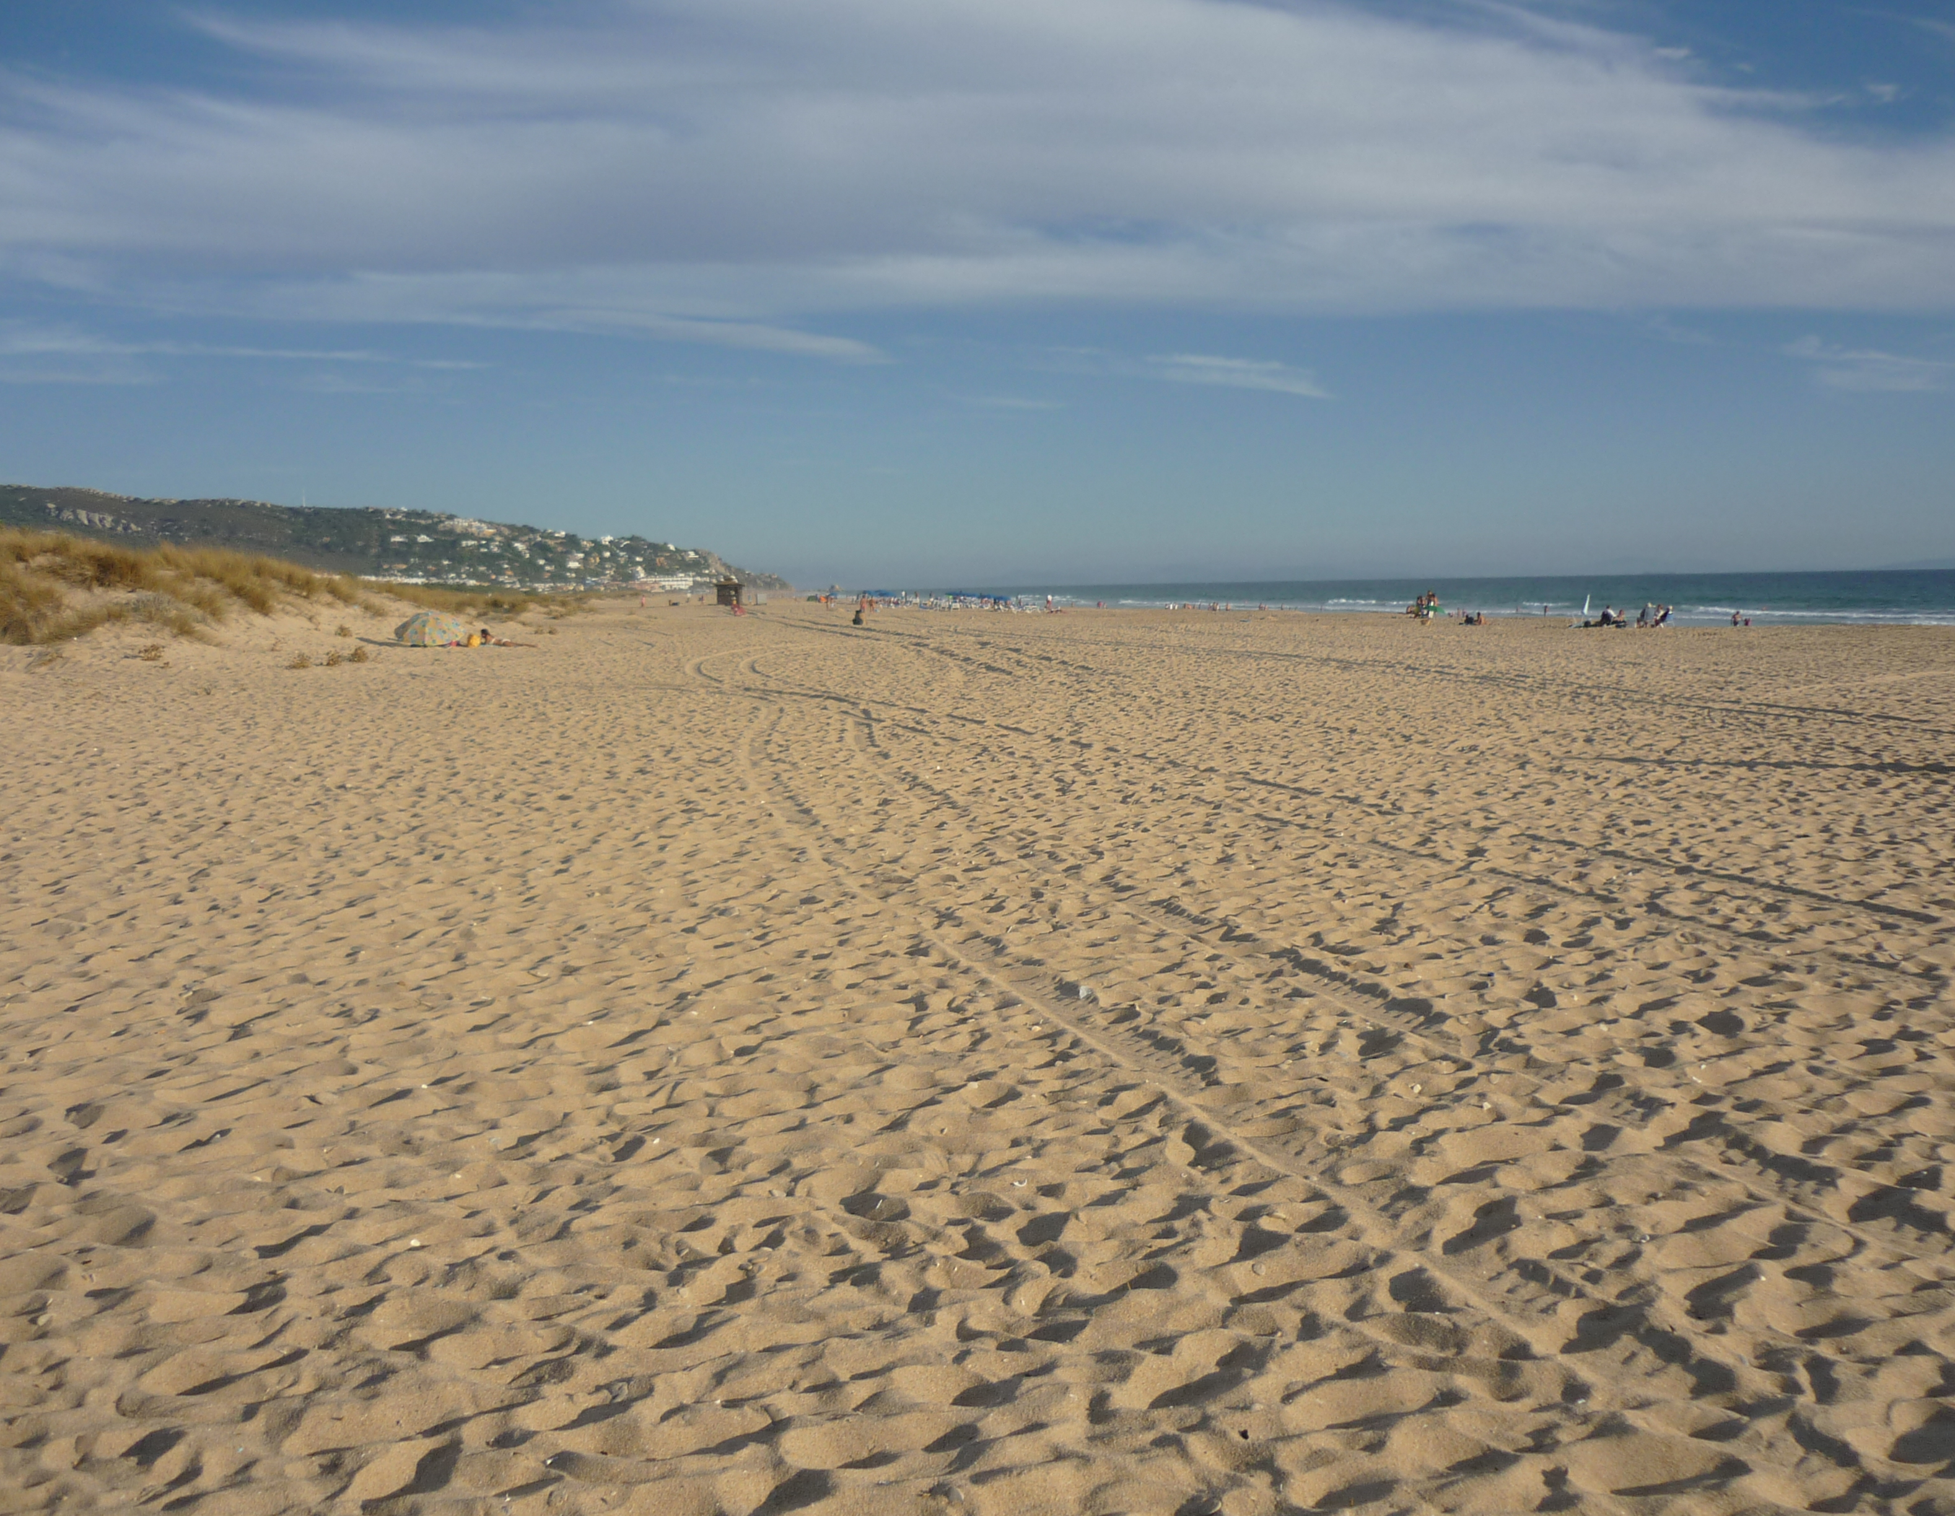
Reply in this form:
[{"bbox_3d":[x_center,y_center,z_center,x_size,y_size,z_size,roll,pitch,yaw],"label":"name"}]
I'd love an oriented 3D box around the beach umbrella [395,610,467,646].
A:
[{"bbox_3d":[-14.198,-3.340,50.000,1.850,0.970,1.850,-2,23,-16],"label":"beach umbrella"}]

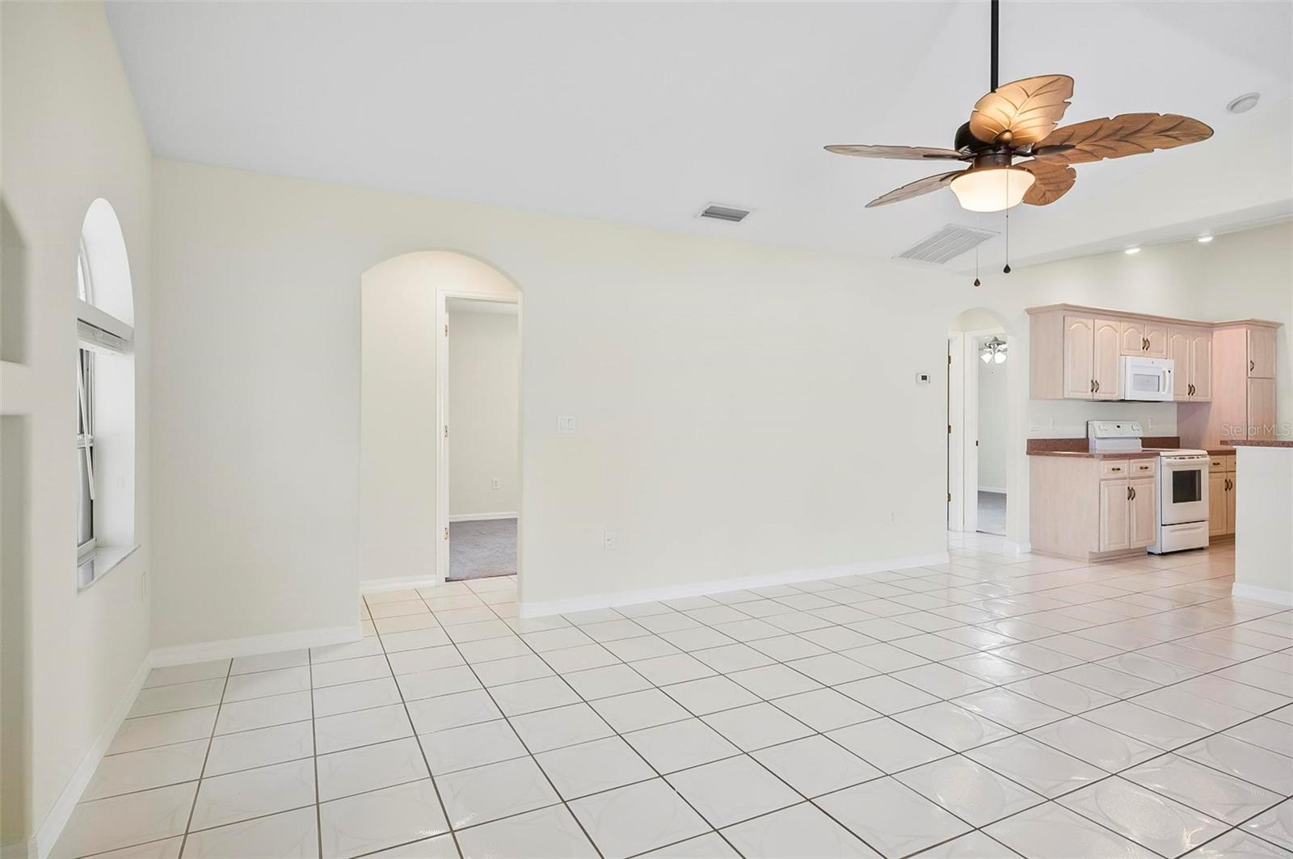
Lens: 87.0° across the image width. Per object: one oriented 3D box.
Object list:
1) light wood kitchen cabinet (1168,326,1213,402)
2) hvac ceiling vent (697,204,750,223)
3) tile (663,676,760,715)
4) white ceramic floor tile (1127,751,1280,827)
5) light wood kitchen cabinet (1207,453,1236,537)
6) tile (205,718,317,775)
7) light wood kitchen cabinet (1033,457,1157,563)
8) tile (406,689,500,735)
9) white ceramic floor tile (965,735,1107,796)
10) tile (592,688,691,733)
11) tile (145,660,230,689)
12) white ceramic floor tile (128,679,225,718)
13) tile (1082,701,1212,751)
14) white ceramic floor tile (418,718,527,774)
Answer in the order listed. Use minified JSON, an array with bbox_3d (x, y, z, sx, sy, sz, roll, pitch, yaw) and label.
[{"bbox_3d":[5.236,-0.634,6.776,0.800,0.735,0.320,0,1,-27],"label":"light wood kitchen cabinet"},{"bbox_3d":[0.504,-1.349,4.297,0.310,0.020,0.155,0,-14,-27],"label":"hvac ceiling vent"},{"bbox_3d":[0.276,1.141,2.920,0.332,0.010,0.326,0,1,-27],"label":"tile"},{"bbox_3d":[1.785,1.154,2.200,0.333,0.010,0.330,0,1,-27],"label":"white ceramic floor tile"},{"bbox_3d":[5.391,0.640,6.755,0.754,0.825,0.602,0,1,-27],"label":"light wood kitchen cabinet"},{"bbox_3d":[-1.361,1.127,2.414,0.327,0.010,0.324,0,1,-27],"label":"tile"},{"bbox_3d":[3.919,0.664,5.983,0.803,0.870,0.620,0,1,-27],"label":"light wood kitchen cabinet"},{"bbox_3d":[-0.778,1.142,2.759,0.333,0.010,0.330,0,1,-27],"label":"tile"},{"bbox_3d":[1.333,1.152,2.343,0.333,0.010,0.330,0,1,-27],"label":"white ceramic floor tile"},{"bbox_3d":[-0.025,1.142,2.767,0.332,0.010,0.326,0,1,-27],"label":"tile"},{"bbox_3d":[-2.124,1.134,3.163,0.341,0.010,0.280,0,1,-27],"label":"tile"},{"bbox_3d":[-1.980,1.138,2.893,0.332,0.010,0.332,0,1,-27],"label":"white ceramic floor tile"},{"bbox_3d":[1.918,1.141,2.627,0.332,0.010,0.332,0,1,-27],"label":"tile"},{"bbox_3d":[-0.619,1.128,2.425,0.327,0.010,0.324,0,1,-27],"label":"white ceramic floor tile"}]

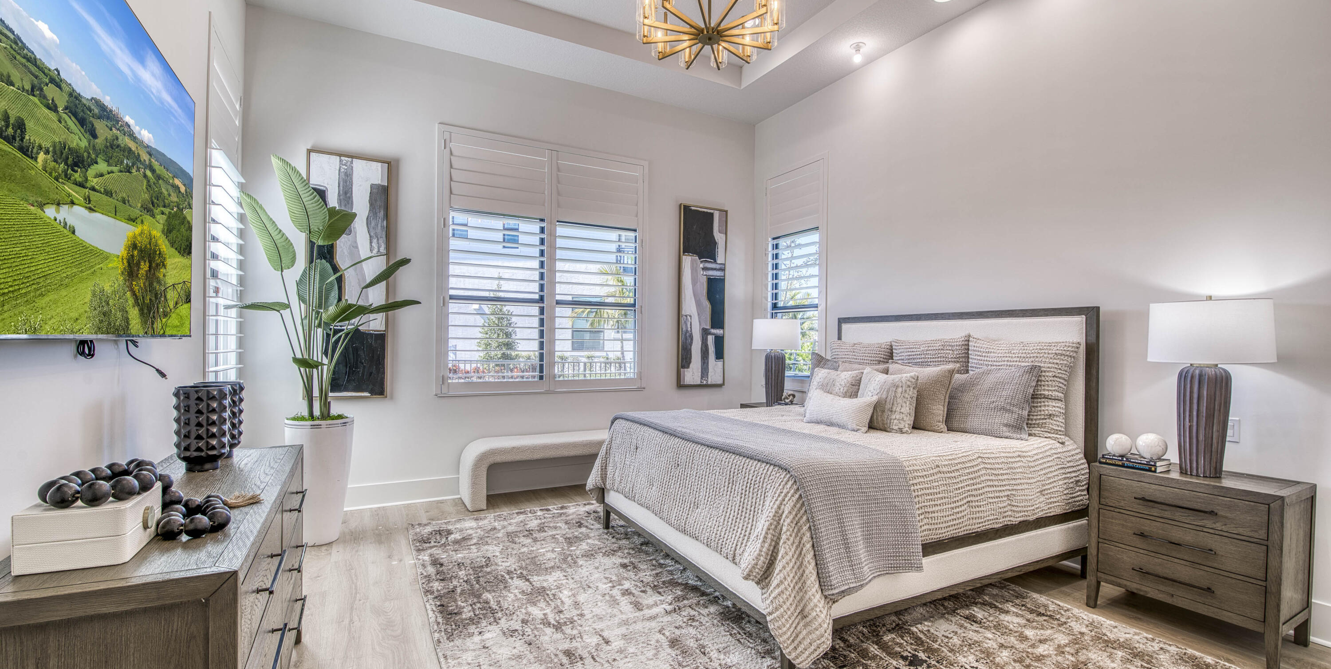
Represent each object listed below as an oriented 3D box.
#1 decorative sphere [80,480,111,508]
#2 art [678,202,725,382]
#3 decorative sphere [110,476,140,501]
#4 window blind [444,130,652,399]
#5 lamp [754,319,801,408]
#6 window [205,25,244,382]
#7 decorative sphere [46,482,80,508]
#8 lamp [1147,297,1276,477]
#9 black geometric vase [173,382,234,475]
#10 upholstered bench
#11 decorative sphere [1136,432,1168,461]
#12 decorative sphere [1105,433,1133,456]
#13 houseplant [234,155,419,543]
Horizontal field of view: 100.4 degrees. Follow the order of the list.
[{"bbox_3d":[-1.219,0.342,1.188,0.051,0.050,0.051,1,-1,-29],"label":"decorative sphere"},{"bbox_3d":[0.401,-0.403,5.920,0.577,1.900,0.045,1,0,-29],"label":"art"},{"bbox_3d":[-1.216,0.347,1.246,0.051,0.054,0.051,1,0,-29],"label":"decorative sphere"},{"bbox_3d":[-1.073,-0.619,5.200,2.000,2.300,0.100,1,-1,-29],"label":"window blind"},{"bbox_3d":[1.083,0.269,5.377,0.452,0.870,0.452,1,0,0],"label":"lamp"},{"bbox_3d":[-2.774,-0.650,3.493,0.100,2.300,0.930,1,-1,-29],"label":"window"},{"bbox_3d":[-1.275,0.341,1.176,0.051,0.049,0.051,1,-1,-29],"label":"decorative sphere"},{"bbox_3d":[2.659,0.249,2.726,0.455,0.870,0.455,1,-1,-29],"label":"lamp"},{"bbox_3d":[-1.691,0.345,2.030,0.166,0.298,0.166,1,0,-29],"label":"black geometric vase"},{"bbox_3d":[-0.995,1.176,5.009,1.540,0.510,0.450,1,-1,-29],"label":"upholstered bench"},{"bbox_3d":[2.487,0.572,2.839,0.126,0.124,0.126,1,0,-29],"label":"decorative sphere"},{"bbox_3d":[2.384,0.579,2.913,0.111,0.111,0.111,1,-1,-29],"label":"decorative sphere"},{"bbox_3d":[-2.303,0.110,3.827,1.080,2.570,0.930,1,-1,-29],"label":"houseplant"}]

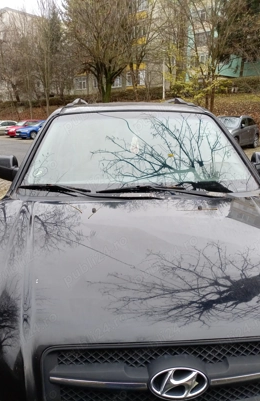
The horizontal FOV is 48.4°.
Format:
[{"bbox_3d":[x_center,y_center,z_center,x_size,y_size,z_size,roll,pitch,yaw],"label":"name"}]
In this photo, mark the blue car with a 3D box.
[{"bbox_3d":[-7.500,-6.008,24.281,1.810,1.470,4.500,12,20,37],"label":"blue car"}]

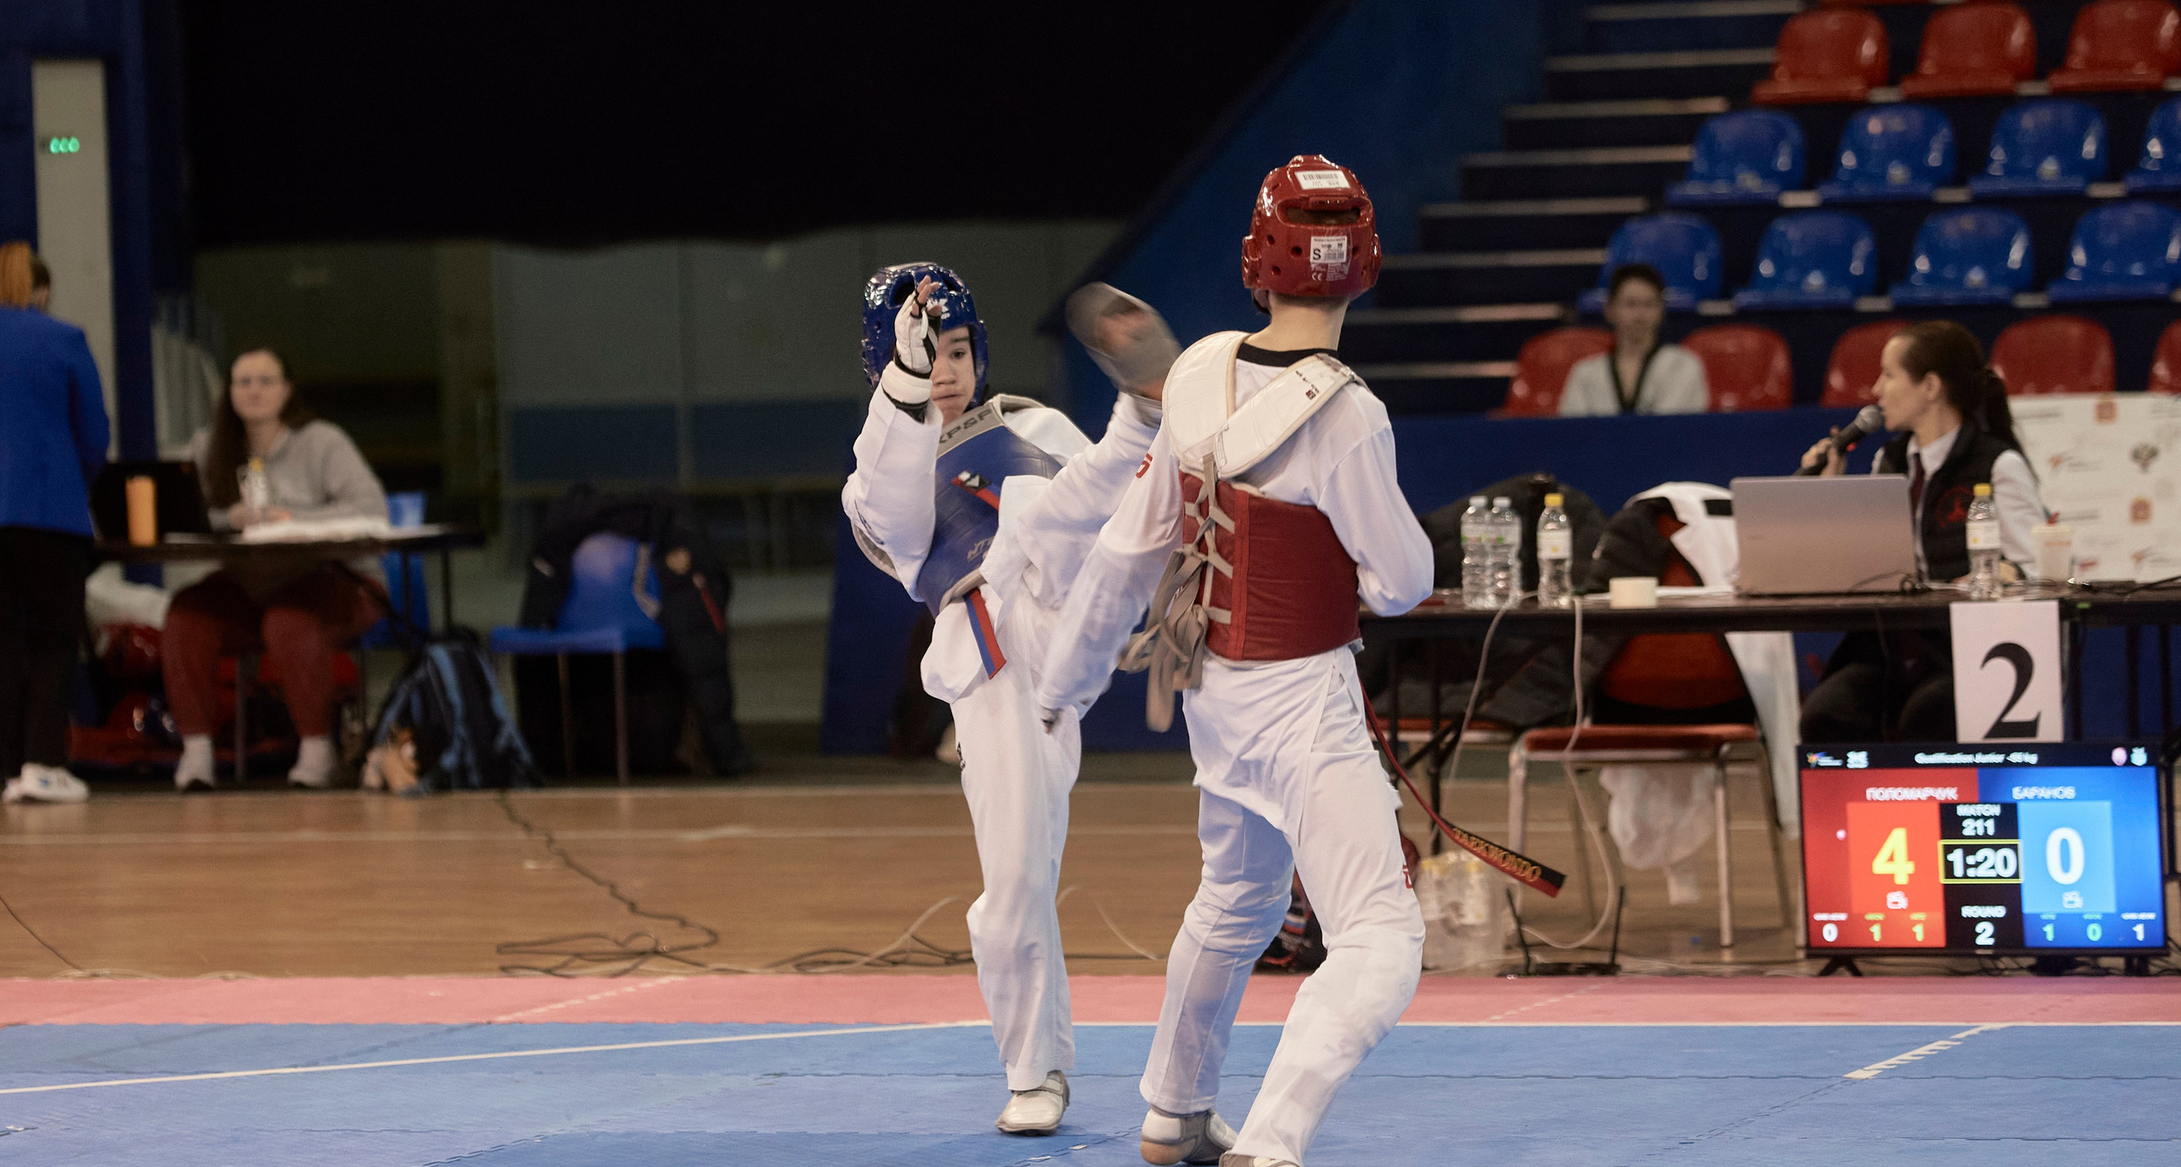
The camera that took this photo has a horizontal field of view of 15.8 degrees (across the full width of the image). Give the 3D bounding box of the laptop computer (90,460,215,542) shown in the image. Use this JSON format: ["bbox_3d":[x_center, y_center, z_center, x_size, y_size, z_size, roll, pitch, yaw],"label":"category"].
[{"bbox_3d":[-2.885,-0.255,24.200,0.370,0.240,0.280,-1,2,23],"label":"laptop computer"}]

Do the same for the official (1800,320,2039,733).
[{"bbox_3d":[1.740,0.119,16.400,0.520,1.310,0.750,-1,2,27],"label":"official"}]

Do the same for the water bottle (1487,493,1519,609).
[{"bbox_3d":[0.821,-0.063,15.650,0.064,0.222,0.064,-2,2,0],"label":"water bottle"}]

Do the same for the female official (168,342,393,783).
[{"bbox_3d":[-2.474,-0.044,23.900,0.590,1.300,0.770,-1,2,15],"label":"female official"}]

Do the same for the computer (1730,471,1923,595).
[{"bbox_3d":[1.515,-0.100,16.150,0.370,0.245,0.270,-1,2,20],"label":"computer"}]

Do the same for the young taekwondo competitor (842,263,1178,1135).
[{"bbox_3d":[-0.127,0.182,12.880,0.520,1.420,0.780,-2,2,-13],"label":"young taekwondo competitor"}]

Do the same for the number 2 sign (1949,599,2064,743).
[{"bbox_3d":[1.771,0.186,15.200,0.212,0.295,0.008,-1,2,16],"label":"number 2 sign"}]

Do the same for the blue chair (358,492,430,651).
[{"bbox_3d":[-2.340,0.165,24.300,0.480,0.850,0.520,-1,2,21],"label":"blue chair"}]

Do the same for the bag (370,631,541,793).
[{"bbox_3d":[-1.930,0.388,23.900,0.370,0.485,0.340,-3,2,-40],"label":"bag"}]

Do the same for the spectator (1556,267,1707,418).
[{"bbox_3d":[1.616,-0.309,23.600,0.480,1.250,0.720,-2,2,14],"label":"spectator"}]

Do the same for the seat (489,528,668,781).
[{"bbox_3d":[-1.516,0.190,23.400,0.440,0.790,0.460,-1,2,20],"label":"seat"}]

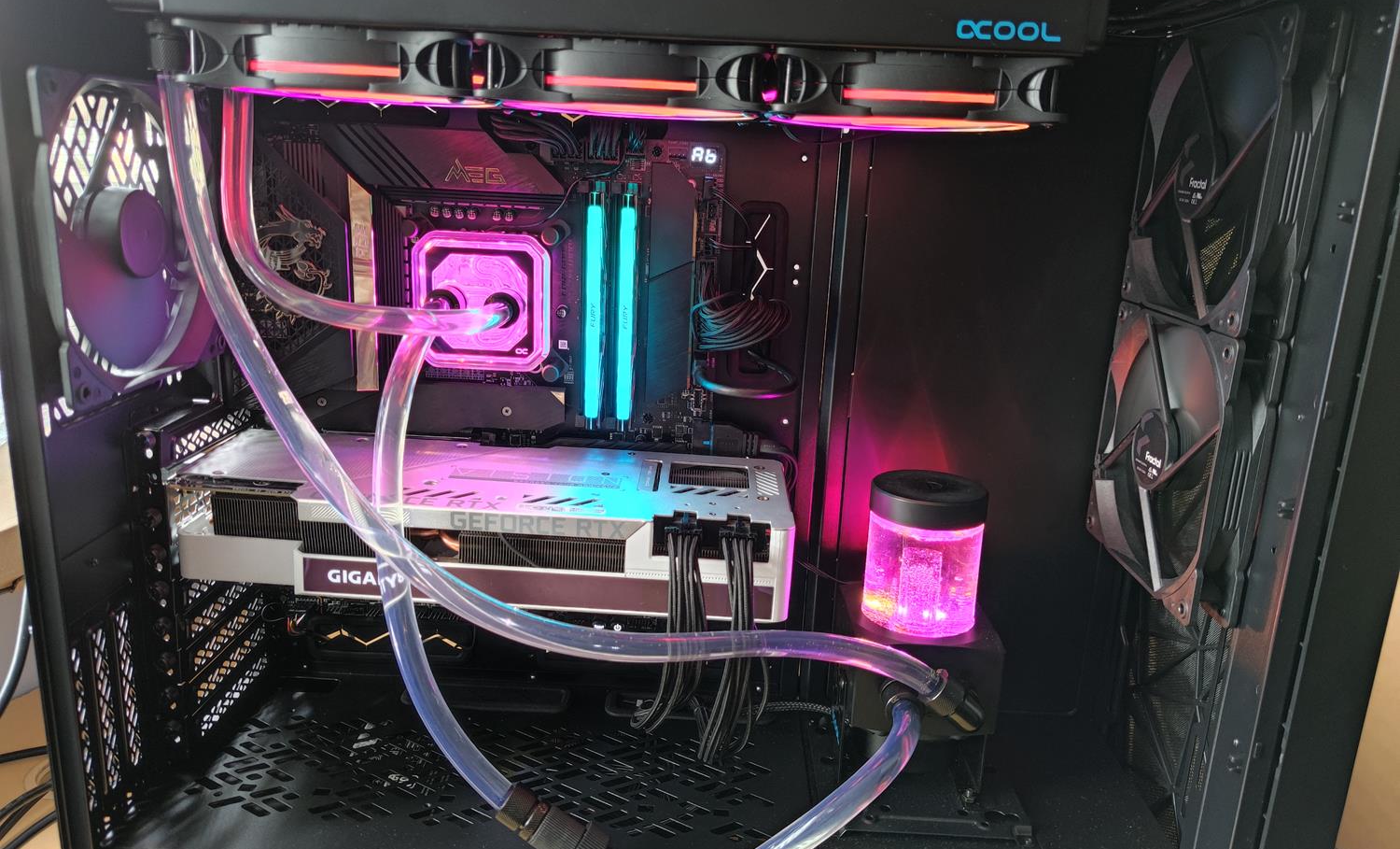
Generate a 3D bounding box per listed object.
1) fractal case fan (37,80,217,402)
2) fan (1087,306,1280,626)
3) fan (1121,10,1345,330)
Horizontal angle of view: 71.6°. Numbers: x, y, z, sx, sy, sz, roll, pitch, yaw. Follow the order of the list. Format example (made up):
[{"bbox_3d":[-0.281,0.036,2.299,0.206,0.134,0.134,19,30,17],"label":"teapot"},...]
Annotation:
[{"bbox_3d":[-0.279,-0.091,0.470,0.025,0.140,0.140,3,14,1],"label":"fractal case fan"},{"bbox_3d":[0.254,0.013,0.521,0.025,0.140,0.140,3,14,1],"label":"fan"},{"bbox_3d":[0.262,-0.124,0.492,0.025,0.140,0.140,3,14,1],"label":"fan"}]

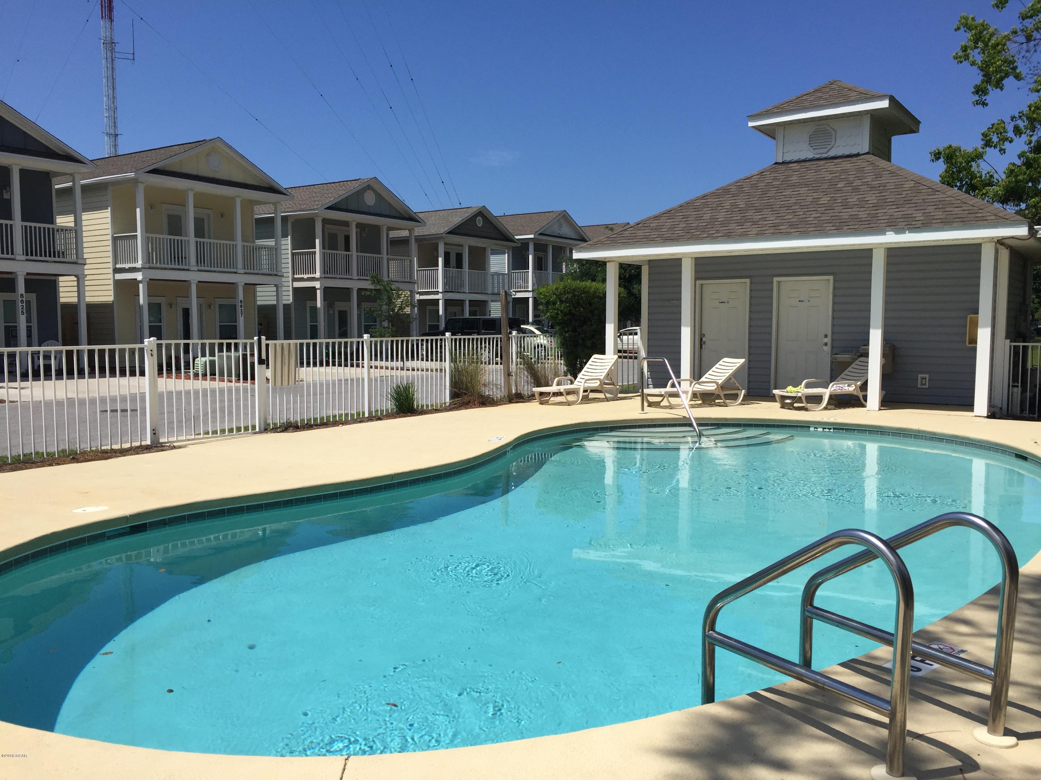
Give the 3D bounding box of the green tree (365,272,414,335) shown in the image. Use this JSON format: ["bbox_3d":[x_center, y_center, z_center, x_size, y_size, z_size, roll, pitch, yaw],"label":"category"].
[{"bbox_3d":[-4.405,-2.398,29.785,1.700,3.250,1.650,0,5,0],"label":"green tree"}]

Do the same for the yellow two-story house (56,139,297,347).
[{"bbox_3d":[-14.107,-4.664,31.334,10.500,7.476,6.100,3,6,33],"label":"yellow two-story house"}]

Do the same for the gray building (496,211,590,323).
[{"bbox_3d":[-1.980,-6.096,49.987,10.500,7.556,6.100,3,6,33],"label":"gray building"}]

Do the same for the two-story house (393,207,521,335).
[{"bbox_3d":[-6.053,-5.288,43.560,10.500,6.904,6.100,3,6,33],"label":"two-story house"}]

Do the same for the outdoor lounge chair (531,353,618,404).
[{"bbox_3d":[1.038,-0.192,15.656,0.660,0.840,1.720,4,6,38],"label":"outdoor lounge chair"}]

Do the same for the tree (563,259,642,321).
[{"bbox_3d":[4.007,-4.456,39.879,4.600,5.900,4.400,0,5,0],"label":"tree"}]

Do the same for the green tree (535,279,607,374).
[{"bbox_3d":[1.136,-1.024,16.818,1.700,2.250,1.600,0,5,0],"label":"green tree"}]

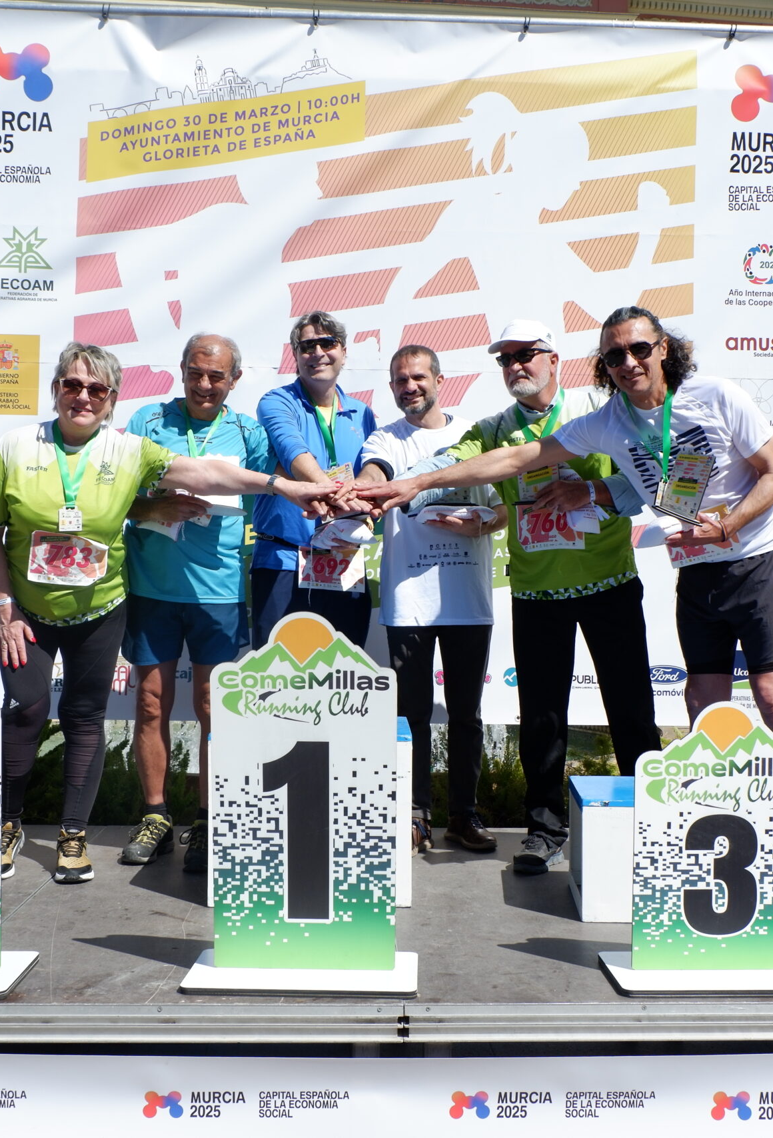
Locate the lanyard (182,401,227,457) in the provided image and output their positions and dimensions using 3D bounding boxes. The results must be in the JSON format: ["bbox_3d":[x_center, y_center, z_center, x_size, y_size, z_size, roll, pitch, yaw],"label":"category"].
[{"bbox_3d":[-0.568,-0.422,3.550,0.150,0.230,0.150,1,-3,-5],"label":"lanyard"}]

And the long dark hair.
[{"bbox_3d":[0.718,-0.613,3.200,0.260,0.235,0.220,-7,0,19],"label":"long dark hair"}]

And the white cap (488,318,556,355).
[{"bbox_3d":[0.432,-0.732,3.580,0.175,0.125,0.250,-2,-3,36],"label":"white cap"}]

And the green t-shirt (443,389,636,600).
[{"bbox_3d":[0.496,-0.232,3.570,0.540,0.640,0.390,0,-3,22],"label":"green t-shirt"}]

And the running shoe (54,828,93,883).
[{"bbox_3d":[-0.949,0.866,3.458,0.110,0.120,0.280,1,-3,-13],"label":"running shoe"}]

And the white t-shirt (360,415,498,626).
[{"bbox_3d":[0.148,-0.167,3.900,0.480,0.700,0.350,0,-2,2],"label":"white t-shirt"}]

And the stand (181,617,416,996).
[{"bbox_3d":[-0.177,0.496,2.522,0.500,0.810,0.275,1,-2,3],"label":"stand"}]

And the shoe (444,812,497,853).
[{"bbox_3d":[0.293,0.915,3.996,0.100,0.105,0.275,2,-3,-25],"label":"shoe"}]

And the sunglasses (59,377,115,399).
[{"bbox_3d":[-0.855,-0.510,3.264,0.150,0.053,0.140,12,-1,-12],"label":"sunglasses"}]

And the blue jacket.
[{"bbox_3d":[-0.236,-0.310,3.760,0.440,0.630,0.370,1,-3,-9],"label":"blue jacket"}]

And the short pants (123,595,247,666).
[{"bbox_3d":[-0.654,0.163,3.720,0.410,0.330,0.300,1,-3,-2],"label":"short pants"}]

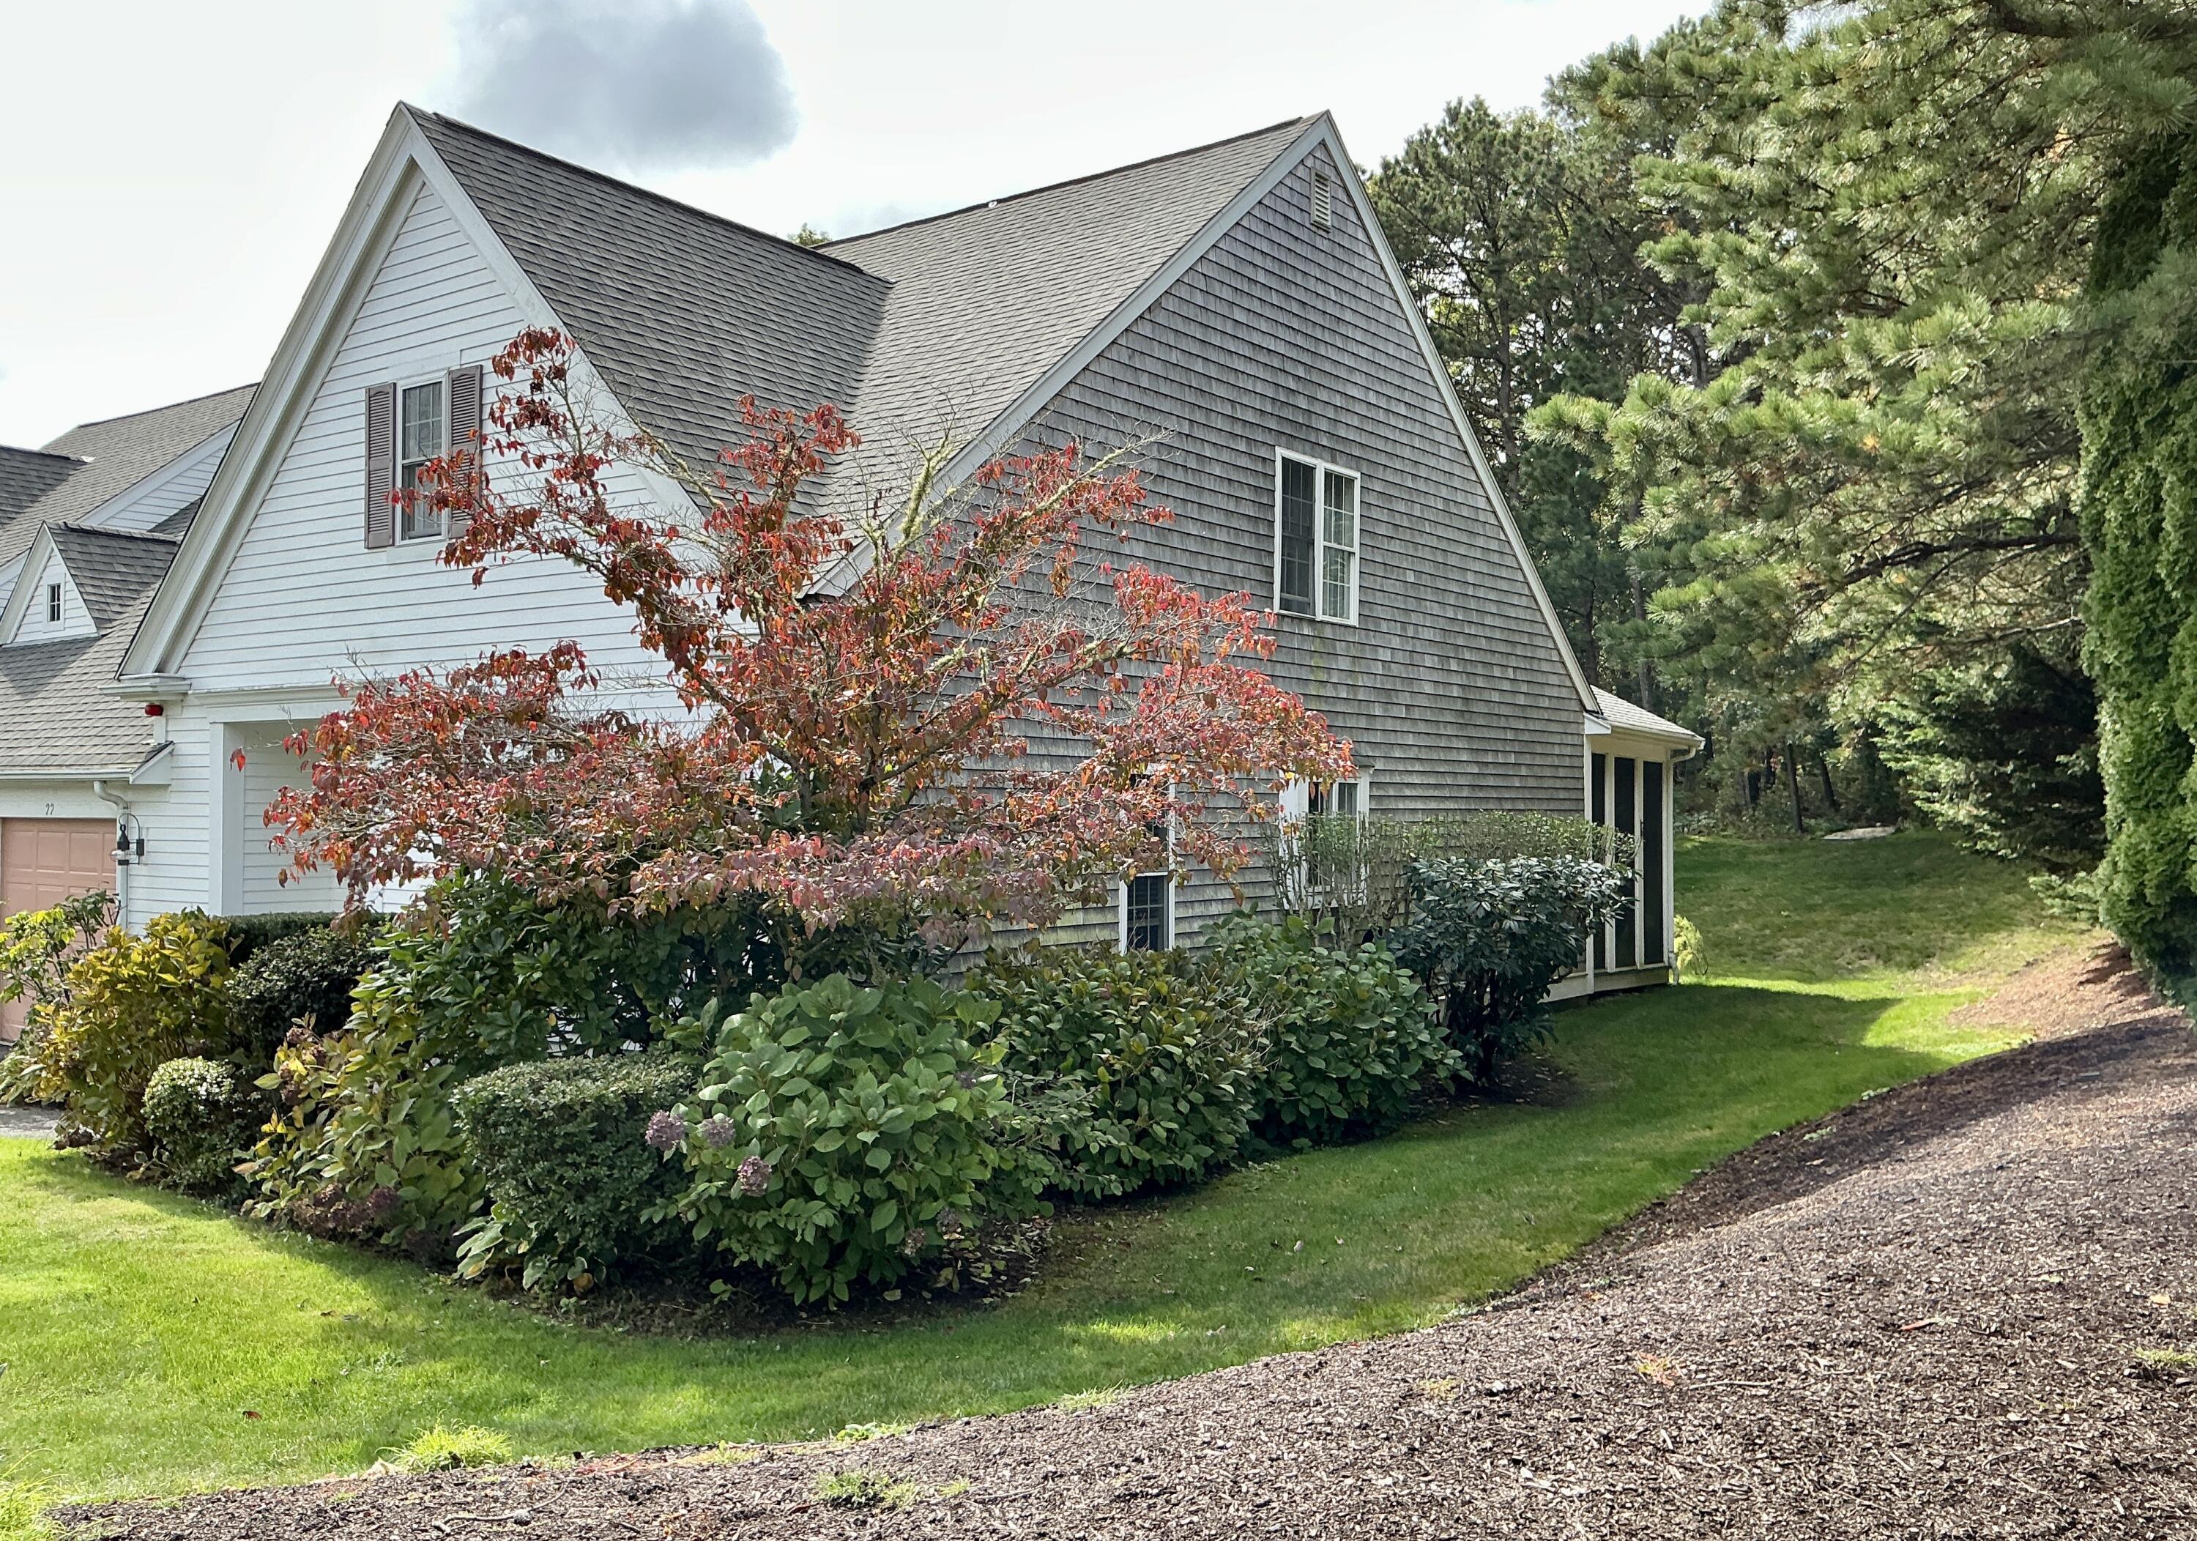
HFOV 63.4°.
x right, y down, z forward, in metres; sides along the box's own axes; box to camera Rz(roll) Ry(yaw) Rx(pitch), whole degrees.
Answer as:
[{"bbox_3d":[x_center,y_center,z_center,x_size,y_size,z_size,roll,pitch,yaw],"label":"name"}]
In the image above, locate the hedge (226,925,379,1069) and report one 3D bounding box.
[{"bbox_3d":[-5.148,1.785,11.500,1.000,1.350,0.950,0,-1,37],"label":"hedge"}]

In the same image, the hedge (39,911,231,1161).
[{"bbox_3d":[-6.481,1.705,11.950,1.200,1.520,1.100,0,-1,37],"label":"hedge"}]

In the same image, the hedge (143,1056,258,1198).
[{"bbox_3d":[-5.284,2.046,10.450,0.640,0.780,0.620,0,-1,37],"label":"hedge"}]

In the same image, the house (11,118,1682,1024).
[{"bbox_3d":[-1.436,-1.578,19.603,10.850,8.317,15.750,0,-1,37],"label":"house"}]

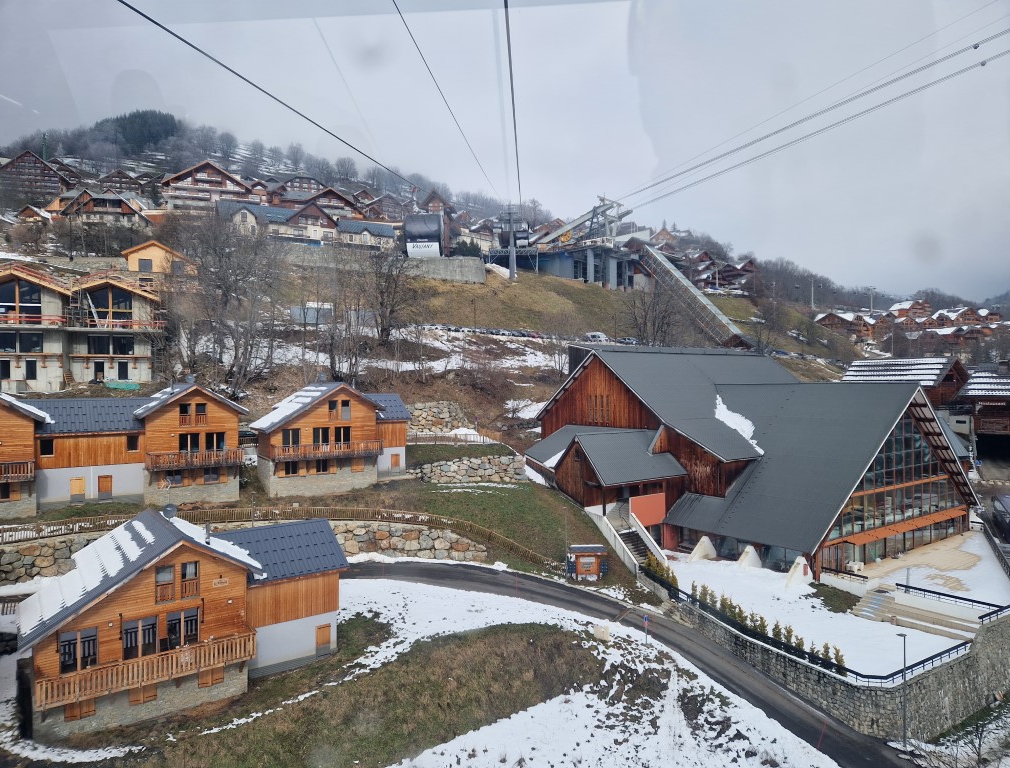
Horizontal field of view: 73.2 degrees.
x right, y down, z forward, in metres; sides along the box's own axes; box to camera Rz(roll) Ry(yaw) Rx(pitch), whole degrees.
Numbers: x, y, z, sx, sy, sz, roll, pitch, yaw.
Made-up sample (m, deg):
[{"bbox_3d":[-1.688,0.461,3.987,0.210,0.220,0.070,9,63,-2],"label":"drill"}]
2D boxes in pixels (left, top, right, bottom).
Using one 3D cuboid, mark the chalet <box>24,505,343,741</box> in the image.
[{"bbox_3d":[-16.879,11.849,37.456,16.238,8.502,9.950,0,0,-37],"label":"chalet"}]

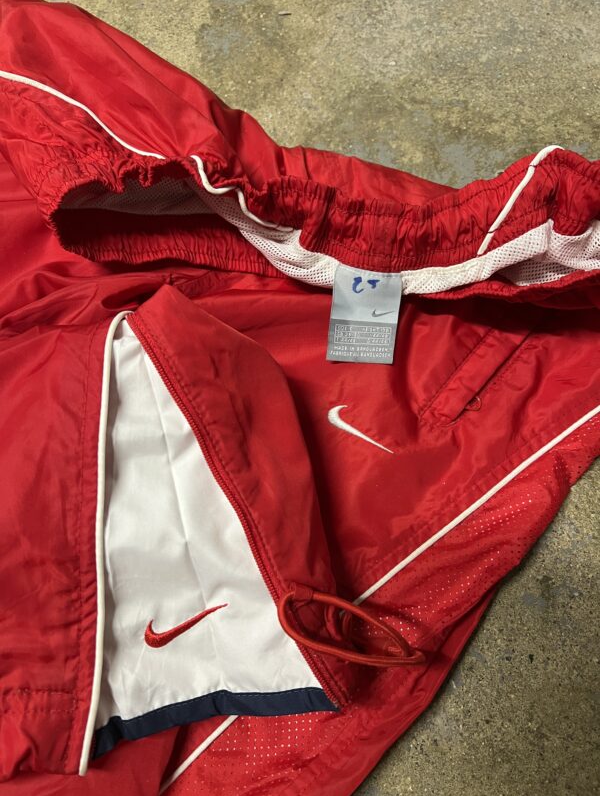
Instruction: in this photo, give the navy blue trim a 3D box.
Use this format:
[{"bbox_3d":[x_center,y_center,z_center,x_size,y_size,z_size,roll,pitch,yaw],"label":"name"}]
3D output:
[{"bbox_3d":[-0.051,0.185,0.357,0.144,0.015,0.024,-10,82,-2],"label":"navy blue trim"}]

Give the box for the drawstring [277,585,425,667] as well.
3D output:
[{"bbox_3d":[0.030,0.138,0.354,0.090,0.020,0.030,20,75,6],"label":"drawstring"}]

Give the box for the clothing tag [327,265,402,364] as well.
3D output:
[{"bbox_3d":[0.044,-0.057,0.412,0.045,0.008,0.066,6,87,0],"label":"clothing tag"}]

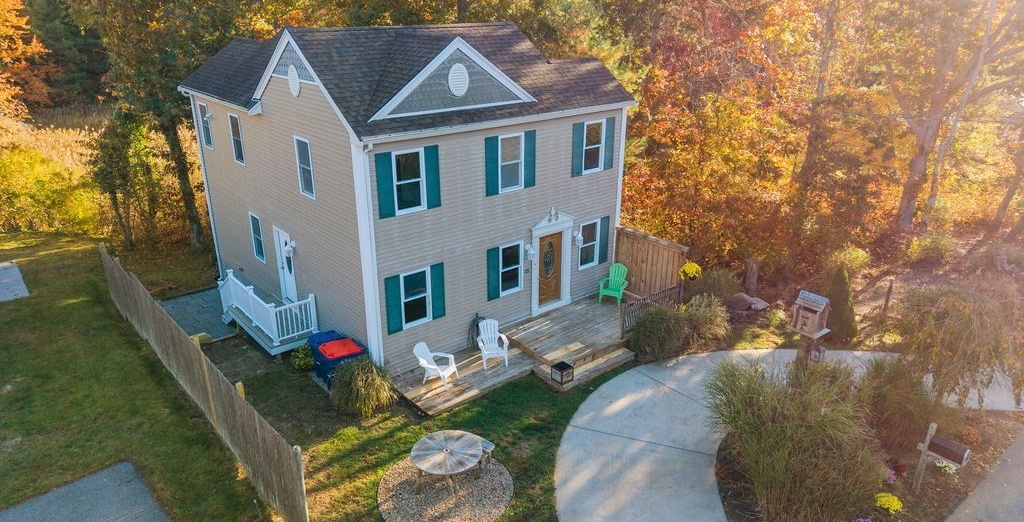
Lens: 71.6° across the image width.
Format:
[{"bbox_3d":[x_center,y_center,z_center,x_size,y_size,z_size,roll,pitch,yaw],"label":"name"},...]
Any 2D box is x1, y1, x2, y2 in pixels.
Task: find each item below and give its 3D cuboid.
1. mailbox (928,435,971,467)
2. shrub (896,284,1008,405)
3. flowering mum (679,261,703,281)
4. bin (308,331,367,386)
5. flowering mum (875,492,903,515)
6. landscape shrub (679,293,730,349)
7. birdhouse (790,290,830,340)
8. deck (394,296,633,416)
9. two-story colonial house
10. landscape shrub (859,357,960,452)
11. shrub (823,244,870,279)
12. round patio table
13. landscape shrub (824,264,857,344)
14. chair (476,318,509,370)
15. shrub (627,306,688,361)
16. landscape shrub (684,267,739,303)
[{"bbox_3d":[7.652,3.303,12.442,0.240,0.280,0.560,-16,26,-37],"label":"mailbox"},{"bbox_3d":[10.203,1.744,16.305,2.150,2.500,2.150,-17,27,-37],"label":"shrub"},{"bbox_3d":[4.770,0.250,18.970,0.620,0.460,0.620,0,21,0],"label":"flowering mum"},{"bbox_3d":[-4.078,2.391,16.686,0.900,1.080,1.270,-17,27,-37],"label":"bin"},{"bbox_3d":[6.607,4.255,12.463,0.430,0.320,0.430,-16,26,-37],"label":"flowering mum"},{"bbox_3d":[5.006,1.509,18.458,1.300,1.320,1.300,0,21,0],"label":"landscape shrub"},{"bbox_3d":[5.906,1.025,14.026,0.590,0.790,0.600,-16,26,-37],"label":"birdhouse"},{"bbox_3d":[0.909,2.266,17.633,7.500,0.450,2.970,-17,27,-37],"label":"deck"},{"bbox_3d":[-3.463,-3.065,21.303,8.250,7.950,11.500,-17,27,-37],"label":"two-story colonial house"},{"bbox_3d":[8.171,2.846,14.572,1.840,1.680,1.840,-17,27,-37],"label":"landscape shrub"},{"bbox_3d":[10.658,-0.005,22.643,1.385,1.077,1.385,-16,26,-37],"label":"shrub"},{"bbox_3d":[-1.201,3.883,13.260,1.320,0.770,1.320,0,21,0],"label":"round patio table"},{"bbox_3d":[8.670,1.038,18.420,0.800,2.086,0.800,-16,26,-37],"label":"landscape shrub"},{"bbox_3d":[-0.453,1.991,17.047,0.740,0.920,0.820,-5,21,-13],"label":"chair"},{"bbox_3d":[3.602,1.789,17.611,1.502,1.244,1.502,0,21,0],"label":"shrub"},{"bbox_3d":[5.773,0.774,20.574,1.504,1.031,1.504,-16,26,-37],"label":"landscape shrub"}]

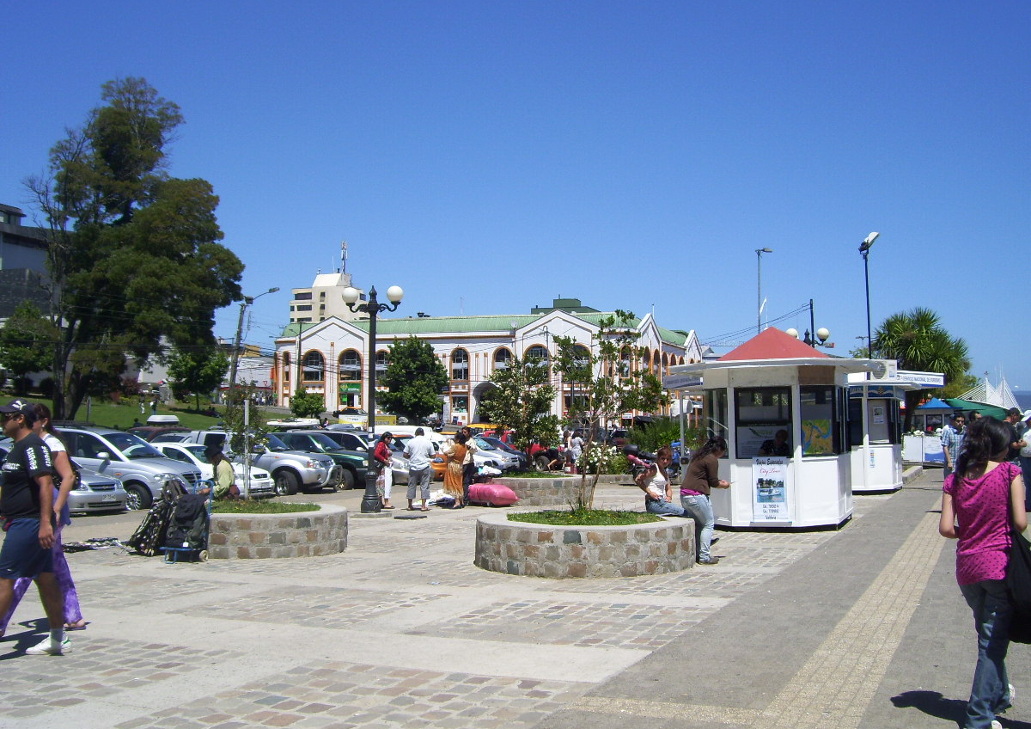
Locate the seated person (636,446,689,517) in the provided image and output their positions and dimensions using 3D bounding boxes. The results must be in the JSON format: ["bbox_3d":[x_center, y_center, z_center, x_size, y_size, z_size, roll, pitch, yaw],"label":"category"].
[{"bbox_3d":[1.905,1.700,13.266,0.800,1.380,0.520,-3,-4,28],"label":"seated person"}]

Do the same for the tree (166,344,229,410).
[{"bbox_3d":[-33.100,1.450,112.000,6.600,6.900,6.600,0,-3,0],"label":"tree"}]

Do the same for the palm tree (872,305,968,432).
[{"bbox_3d":[17.000,0.740,45.000,4.000,6.300,4.000,0,-3,0],"label":"palm tree"}]

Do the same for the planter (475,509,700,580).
[{"bbox_3d":[0.816,2.100,12.629,2.620,0.520,2.620,-1,-4,0],"label":"planter"}]

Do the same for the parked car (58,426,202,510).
[{"bbox_3d":[-9.404,2.314,24.314,5.100,1.820,1.900,-2,-4,17],"label":"parked car"}]

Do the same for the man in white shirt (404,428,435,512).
[{"bbox_3d":[-1.950,2.130,21.800,0.580,1.680,0.380,-1,-3,12],"label":"man in white shirt"}]

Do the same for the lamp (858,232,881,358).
[{"bbox_3d":[11.524,-0.288,35.086,0.750,8.000,0.550,-1,-4,5],"label":"lamp"}]

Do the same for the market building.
[{"bbox_3d":[-2.900,0.900,138.000,44.000,15.000,34.000,-1,-3,20],"label":"market building"}]

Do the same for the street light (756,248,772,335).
[{"bbox_3d":[11.600,-0.450,50.000,0.850,9.800,0.350,-1,-3,14],"label":"street light"}]

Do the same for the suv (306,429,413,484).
[{"bbox_3d":[-5.003,2.999,34.459,4.550,1.720,1.830,-2,-4,22],"label":"suv"}]

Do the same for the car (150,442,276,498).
[{"bbox_3d":[-8.150,2.660,26.800,4.100,1.430,1.710,-1,-3,21],"label":"car"}]

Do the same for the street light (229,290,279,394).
[{"bbox_3d":[-19.105,-1.069,78.249,3.600,9.100,0.700,-1,-4,0],"label":"street light"}]

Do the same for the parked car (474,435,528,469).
[{"bbox_3d":[-1.700,3.550,42.500,4.200,1.430,1.690,-2,-3,26],"label":"parked car"}]

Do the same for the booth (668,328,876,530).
[{"bbox_3d":[4.280,1.017,17.749,3.200,3.280,3.600,-2,-4,22],"label":"booth"}]

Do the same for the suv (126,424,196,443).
[{"bbox_3d":[-12.469,3.152,37.883,1.820,1.780,4.600,-2,-4,23],"label":"suv"}]

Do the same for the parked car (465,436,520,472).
[{"bbox_3d":[-2.129,3.708,43.843,4.200,1.440,1.680,-2,-4,22],"label":"parked car"}]

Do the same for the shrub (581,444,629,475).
[{"bbox_3d":[2.550,2.700,30.500,1.200,0.980,1.400,0,-3,0],"label":"shrub"}]

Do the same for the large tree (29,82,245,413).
[{"bbox_3d":[-25.600,-7.700,72.000,13.500,23.500,14.500,0,-3,0],"label":"large tree"}]

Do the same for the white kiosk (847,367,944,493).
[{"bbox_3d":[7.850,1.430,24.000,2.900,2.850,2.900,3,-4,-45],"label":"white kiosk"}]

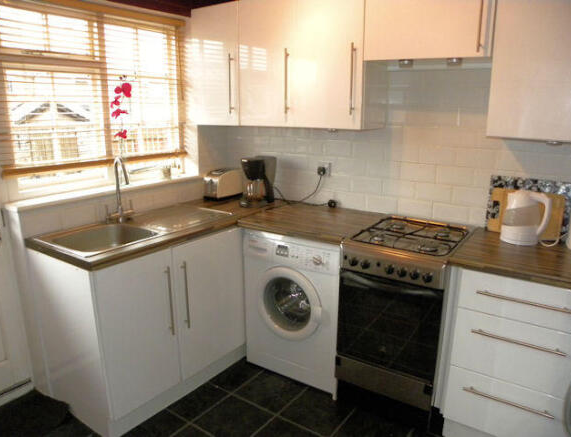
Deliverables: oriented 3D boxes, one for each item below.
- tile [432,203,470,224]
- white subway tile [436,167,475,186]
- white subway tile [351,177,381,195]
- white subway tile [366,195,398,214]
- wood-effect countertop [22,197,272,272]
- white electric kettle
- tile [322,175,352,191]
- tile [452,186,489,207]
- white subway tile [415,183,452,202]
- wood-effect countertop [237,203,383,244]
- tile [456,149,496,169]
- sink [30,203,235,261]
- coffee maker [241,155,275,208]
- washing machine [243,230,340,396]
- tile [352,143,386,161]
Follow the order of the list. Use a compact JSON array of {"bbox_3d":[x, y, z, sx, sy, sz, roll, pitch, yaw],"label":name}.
[{"bbox_3d":[0.898,-0.029,2.378,0.200,0.100,0.010,10,16,34],"label":"tile"},{"bbox_3d":[0.912,-0.226,2.335,0.200,0.100,0.010,9,16,33],"label":"white subway tile"},{"bbox_3d":[0.493,-0.198,2.638,0.200,0.100,0.010,9,16,33],"label":"white subway tile"},{"bbox_3d":[0.577,-0.084,2.606,0.200,0.100,0.010,9,16,33],"label":"white subway tile"},{"bbox_3d":[-0.571,0.011,2.489,0.590,0.038,1.500,10,17,35],"label":"wood-effect countertop"},{"bbox_3d":[1.144,-0.008,2.004,0.218,0.243,0.165,9,16,33],"label":"white electric kettle"},{"bbox_3d":[0.325,-0.227,2.750,0.200,0.100,0.010,10,16,34],"label":"tile"},{"bbox_3d":[0.977,-0.116,2.300,0.200,0.100,0.010,10,16,34],"label":"tile"},{"bbox_3d":[0.816,-0.143,2.411,0.200,0.100,0.010,10,16,34],"label":"white subway tile"},{"bbox_3d":[0.179,0.009,2.523,0.673,0.038,0.618,9,16,33],"label":"wood-effect countertop"},{"bbox_3d":[0.969,-0.306,2.229,0.200,0.100,0.010,10,17,35],"label":"tile"},{"bbox_3d":[-0.747,0.118,2.342,0.480,0.180,0.950,9,16,32],"label":"sink"},{"bbox_3d":[-0.180,-0.248,2.887,0.170,0.290,0.220,10,16,34],"label":"coffee maker"},{"bbox_3d":[0.171,0.473,2.602,0.607,0.856,0.580,9,16,33],"label":"washing machine"},{"bbox_3d":[0.492,-0.396,2.588,0.200,0.100,0.010,10,16,34],"label":"tile"}]

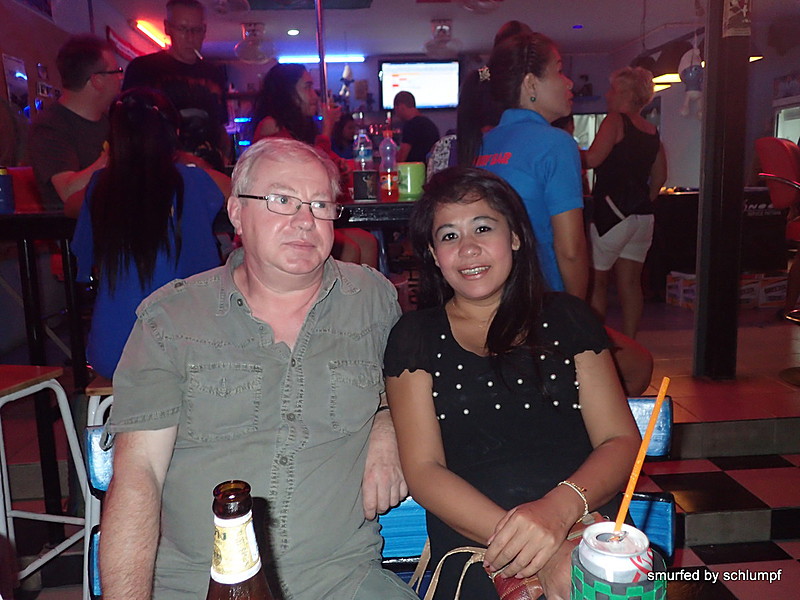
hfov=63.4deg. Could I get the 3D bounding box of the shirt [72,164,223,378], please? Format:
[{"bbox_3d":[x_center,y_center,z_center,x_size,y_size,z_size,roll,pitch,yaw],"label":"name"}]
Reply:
[{"bbox_3d":[-0.688,-0.081,1.880,0.440,0.602,0.280,-3,10,-4],"label":"shirt"}]

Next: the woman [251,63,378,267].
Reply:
[{"bbox_3d":[-0.349,-0.373,2.773,0.580,1.250,0.420,0,10,18],"label":"woman"}]

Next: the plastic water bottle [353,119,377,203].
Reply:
[{"bbox_3d":[-0.121,-0.468,2.200,0.070,0.250,0.070,-3,10,0],"label":"plastic water bottle"}]

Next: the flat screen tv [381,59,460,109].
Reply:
[{"bbox_3d":[0.250,-2.691,8.100,1.020,0.610,0.090,-4,10,-5],"label":"flat screen tv"}]

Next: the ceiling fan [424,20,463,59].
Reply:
[{"bbox_3d":[0.454,-2.717,6.750,0.410,0.420,0.410,-3,10,0],"label":"ceiling fan"}]

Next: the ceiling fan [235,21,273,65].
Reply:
[{"bbox_3d":[-1.462,-2.571,6.500,0.410,0.430,0.410,-3,10,0],"label":"ceiling fan"}]

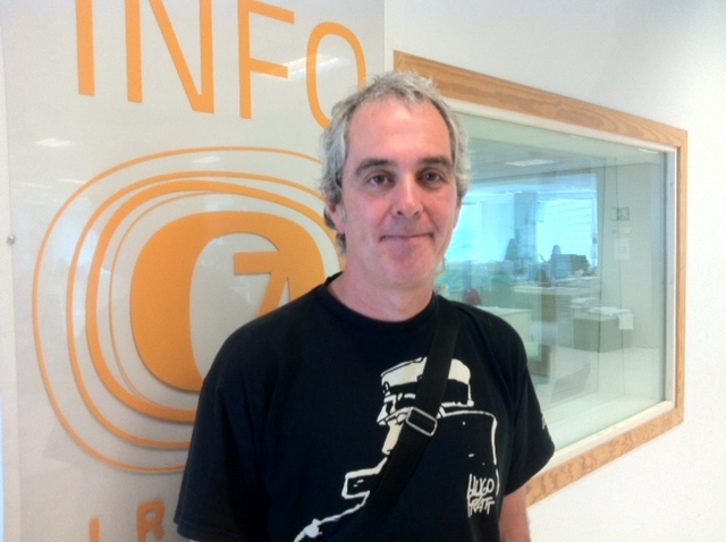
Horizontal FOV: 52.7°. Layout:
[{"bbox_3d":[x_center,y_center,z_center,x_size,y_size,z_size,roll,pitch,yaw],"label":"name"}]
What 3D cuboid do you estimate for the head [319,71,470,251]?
[{"bbox_3d":[0.043,-0.128,0.960,0.182,0.255,0.220,-3,2,-6],"label":"head"}]

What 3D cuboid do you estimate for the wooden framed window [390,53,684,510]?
[{"bbox_3d":[0.645,0.064,2.251,0.100,1.140,1.768,2,4,43],"label":"wooden framed window"}]

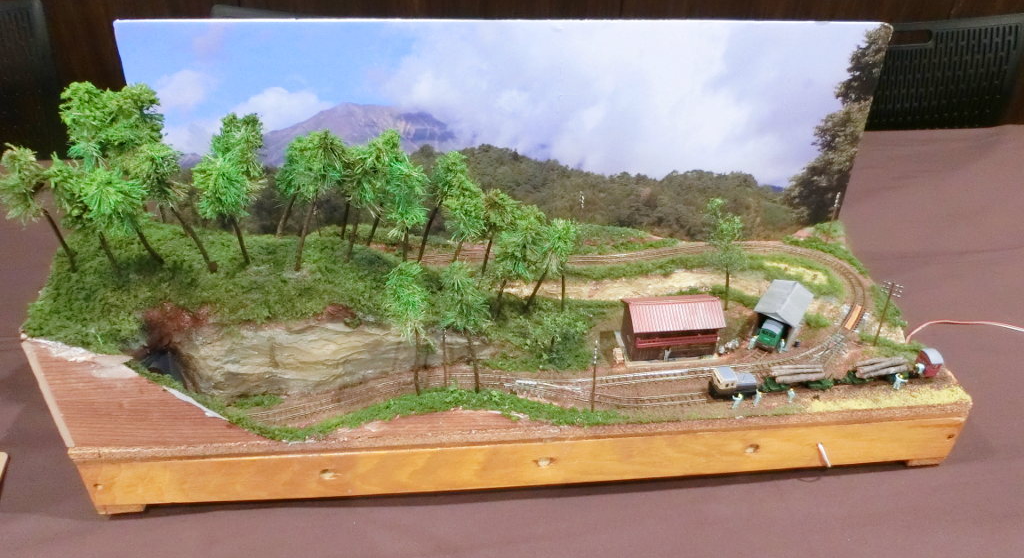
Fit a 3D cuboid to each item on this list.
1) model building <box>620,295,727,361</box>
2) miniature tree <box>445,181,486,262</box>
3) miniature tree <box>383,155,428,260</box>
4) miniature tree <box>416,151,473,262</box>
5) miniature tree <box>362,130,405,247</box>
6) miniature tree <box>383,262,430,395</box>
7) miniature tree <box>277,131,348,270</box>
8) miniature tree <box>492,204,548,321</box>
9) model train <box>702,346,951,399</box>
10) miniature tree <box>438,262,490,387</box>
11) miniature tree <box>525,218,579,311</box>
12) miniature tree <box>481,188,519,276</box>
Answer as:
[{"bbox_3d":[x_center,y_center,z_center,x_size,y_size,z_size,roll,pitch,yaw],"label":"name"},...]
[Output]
[{"bbox_3d":[0.178,0.051,0.825,0.105,0.062,0.058,-3,33,-7],"label":"model building"},{"bbox_3d":[-0.051,-0.055,0.811,0.046,0.111,0.046,-2,33,-5],"label":"miniature tree"},{"bbox_3d":[-0.115,-0.072,0.799,0.050,0.130,0.050,-2,33,-5],"label":"miniature tree"},{"bbox_3d":[-0.073,-0.072,0.804,0.061,0.140,0.055,-2,33,-5],"label":"miniature tree"},{"bbox_3d":[-0.139,-0.093,0.801,0.045,0.142,0.045,-2,33,-5],"label":"miniature tree"},{"bbox_3d":[-0.100,0.052,0.700,0.045,0.158,0.045,-2,33,-5],"label":"miniature tree"},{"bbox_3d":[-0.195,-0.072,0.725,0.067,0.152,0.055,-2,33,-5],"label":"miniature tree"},{"bbox_3d":[0.007,-0.016,0.797,0.060,0.143,0.055,-2,33,-5],"label":"miniature tree"},{"bbox_3d":[0.333,0.102,0.786,0.259,0.030,0.026,-4,33,-8],"label":"model train"},{"bbox_3d":[-0.045,0.050,0.705,0.049,0.154,0.049,-2,33,-5],"label":"miniature tree"},{"bbox_3d":[0.043,-0.013,0.810,0.059,0.120,0.055,-2,33,-5],"label":"miniature tree"},{"bbox_3d":[-0.014,-0.046,0.815,0.042,0.119,0.042,-2,33,-5],"label":"miniature tree"}]

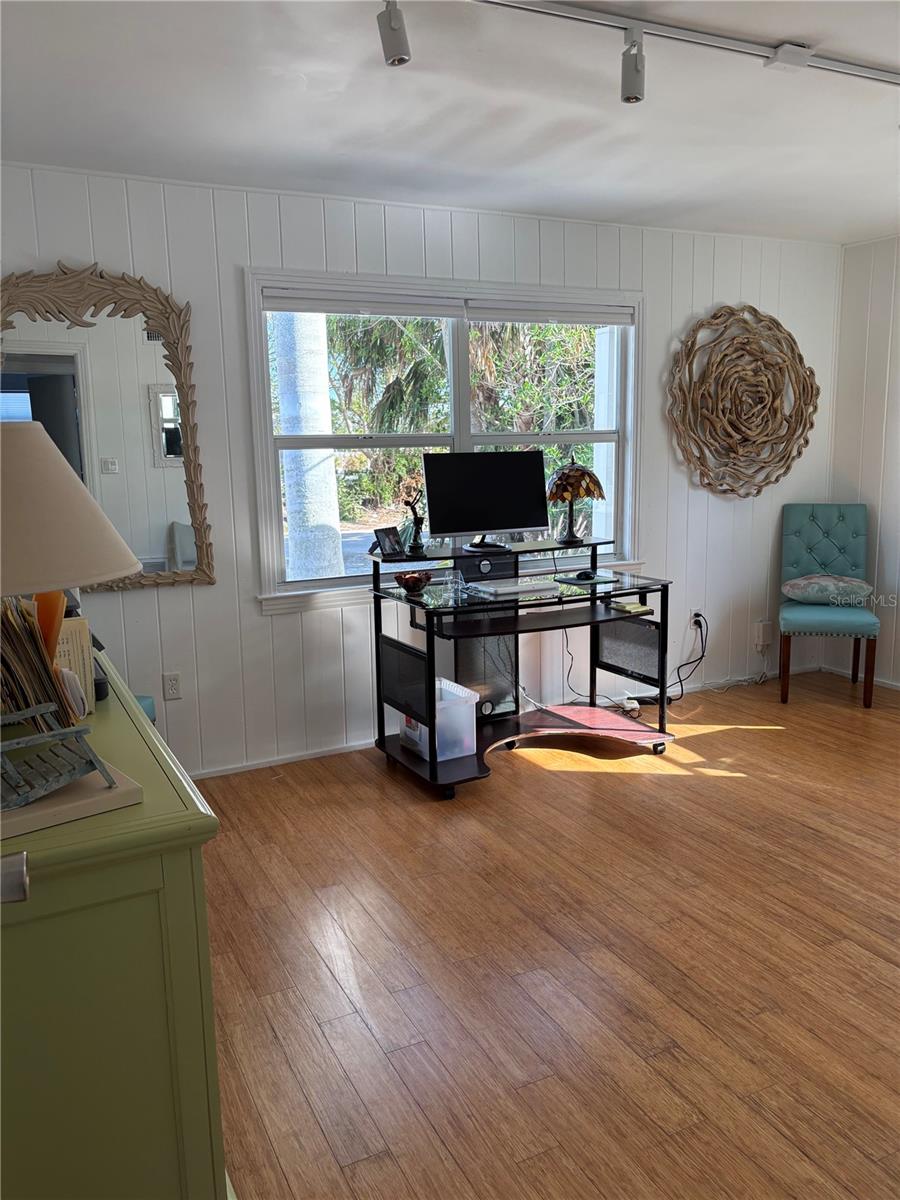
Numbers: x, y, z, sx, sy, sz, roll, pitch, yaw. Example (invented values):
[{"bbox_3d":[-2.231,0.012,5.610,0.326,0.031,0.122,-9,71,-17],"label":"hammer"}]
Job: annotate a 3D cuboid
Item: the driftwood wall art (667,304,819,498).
[{"bbox_3d":[1.580,-1.051,4.812,1.000,1.000,0.120,-6,11,-25],"label":"driftwood wall art"}]

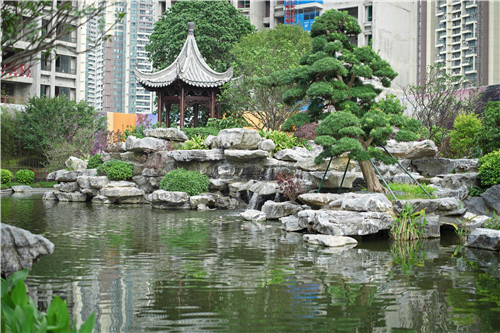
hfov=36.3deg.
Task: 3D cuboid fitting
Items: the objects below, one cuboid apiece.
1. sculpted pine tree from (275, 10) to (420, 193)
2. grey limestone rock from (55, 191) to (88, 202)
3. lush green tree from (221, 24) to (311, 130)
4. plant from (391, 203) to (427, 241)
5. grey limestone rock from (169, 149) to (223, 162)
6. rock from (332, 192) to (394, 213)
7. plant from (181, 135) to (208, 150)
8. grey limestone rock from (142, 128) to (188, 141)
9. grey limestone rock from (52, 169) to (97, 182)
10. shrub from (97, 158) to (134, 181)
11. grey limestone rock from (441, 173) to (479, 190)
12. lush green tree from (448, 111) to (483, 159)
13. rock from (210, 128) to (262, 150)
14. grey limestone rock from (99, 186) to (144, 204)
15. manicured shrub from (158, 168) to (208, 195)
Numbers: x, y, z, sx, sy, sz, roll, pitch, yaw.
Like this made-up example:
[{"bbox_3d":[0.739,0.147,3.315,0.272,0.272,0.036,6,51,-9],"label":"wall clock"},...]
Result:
[{"bbox_3d":[2.452,-1.634,19.200,3.671,4.576,3.200,1,0,0],"label":"sculpted pine tree"},{"bbox_3d":[-8.721,1.458,37.100,1.530,0.550,1.000,1,0,0],"label":"grey limestone rock"},{"bbox_3d":[0.894,-4.443,39.000,4.800,5.600,4.500,1,0,0],"label":"lush green tree"},{"bbox_3d":[3.466,1.203,16.700,0.787,0.831,0.650,1,0,0],"label":"plant"},{"bbox_3d":[-2.236,-0.456,31.620,2.360,0.511,1.200,1,0,-4],"label":"grey limestone rock"},{"bbox_3d":[2.689,0.874,18.414,1.495,0.447,0.950,1,0,8],"label":"rock"},{"bbox_3d":[-2.366,-1.023,32.550,1.194,0.682,1.000,1,0,-4],"label":"plant"},{"bbox_3d":[-3.693,-1.407,33.573,1.979,0.543,1.100,1,0,-6],"label":"grey limestone rock"},{"bbox_3d":[-7.401,0.380,32.200,1.855,0.590,1.250,1,0,0],"label":"grey limestone rock"},{"bbox_3d":[-5.690,0.148,32.364,1.547,0.975,1.400,1,0,-10],"label":"shrub"},{"bbox_3d":[6.379,0.464,23.250,1.157,0.506,0.900,1,0,15],"label":"grey limestone rock"},{"bbox_3d":[7.892,-1.096,27.900,1.206,1.754,1.300,1,0,16],"label":"lush green tree"},{"bbox_3d":[-0.518,-1.036,29.300,1.995,0.844,1.400,1,0,0],"label":"rock"},{"bbox_3d":[-5.217,1.177,31.000,1.867,0.694,1.200,1,0,0],"label":"grey limestone rock"},{"bbox_3d":[-2.486,0.612,29.202,1.874,1.071,1.750,1,0,-5],"label":"manicured shrub"}]

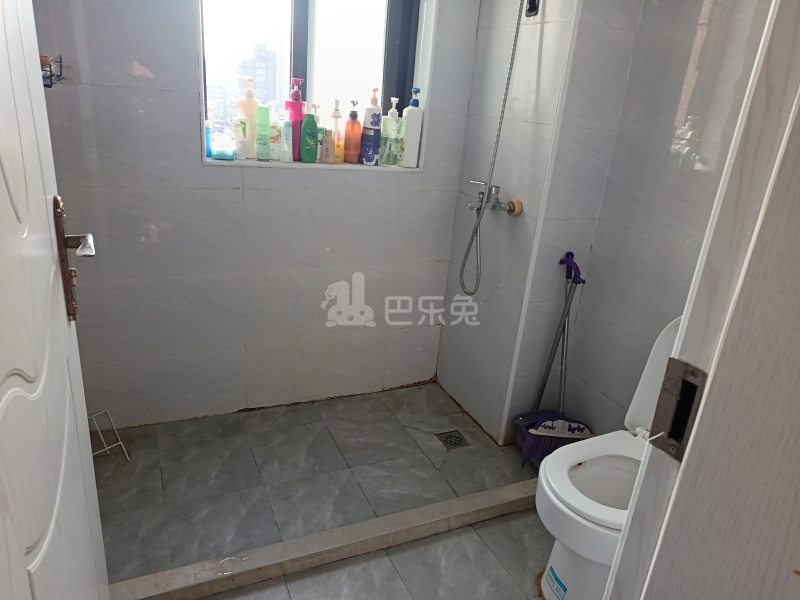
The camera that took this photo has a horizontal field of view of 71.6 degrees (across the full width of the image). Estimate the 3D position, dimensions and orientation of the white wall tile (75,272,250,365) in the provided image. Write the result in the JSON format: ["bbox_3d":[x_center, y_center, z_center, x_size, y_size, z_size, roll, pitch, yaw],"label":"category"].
[{"bbox_3d":[-0.856,0.060,1.969,0.600,0.302,0.010,-5,23,-25],"label":"white wall tile"}]

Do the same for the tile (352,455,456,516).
[{"bbox_3d":[0.016,0.630,1.889,0.300,0.010,0.295,-4,22,-24],"label":"tile"}]

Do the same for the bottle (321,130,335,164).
[{"bbox_3d":[-0.271,-0.573,2.079,0.046,0.121,0.036,-2,21,-17],"label":"bottle"}]

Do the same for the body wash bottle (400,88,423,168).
[{"bbox_3d":[0.042,-0.664,2.147,0.062,0.290,0.075,-7,23,-29],"label":"body wash bottle"}]

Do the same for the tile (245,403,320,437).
[{"bbox_3d":[-0.474,0.471,2.222,0.300,0.010,0.167,-5,23,-25],"label":"tile"}]

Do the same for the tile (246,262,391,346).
[{"bbox_3d":[-0.309,0.012,2.209,0.602,0.300,0.010,-5,22,-25],"label":"tile"}]

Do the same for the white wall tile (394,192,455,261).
[{"bbox_3d":[0.106,-0.301,2.288,0.263,0.300,0.010,-5,22,-25],"label":"white wall tile"}]

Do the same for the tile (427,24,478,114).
[{"bbox_3d":[0.196,-0.863,2.092,0.166,0.300,0.010,-5,22,-25],"label":"tile"}]

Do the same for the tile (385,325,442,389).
[{"bbox_3d":[0.054,0.253,2.479,0.260,0.280,0.010,-5,22,-25],"label":"tile"}]

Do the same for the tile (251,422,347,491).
[{"bbox_3d":[-0.377,0.549,2.015,0.300,0.010,0.300,-4,22,-24],"label":"tile"}]

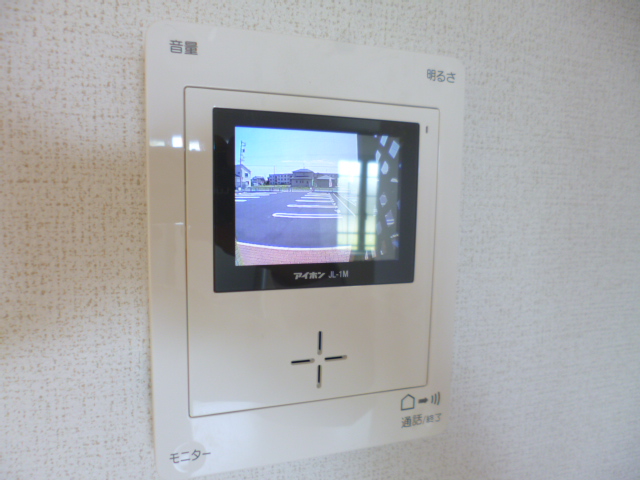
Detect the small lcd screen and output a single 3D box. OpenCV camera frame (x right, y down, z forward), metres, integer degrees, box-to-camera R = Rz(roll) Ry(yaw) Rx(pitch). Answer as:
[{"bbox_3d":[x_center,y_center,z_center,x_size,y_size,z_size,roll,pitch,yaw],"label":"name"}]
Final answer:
[{"bbox_3d":[0.000,-0.015,0.186,0.087,0.070,0.010,-1,6,-18],"label":"small lcd screen"}]

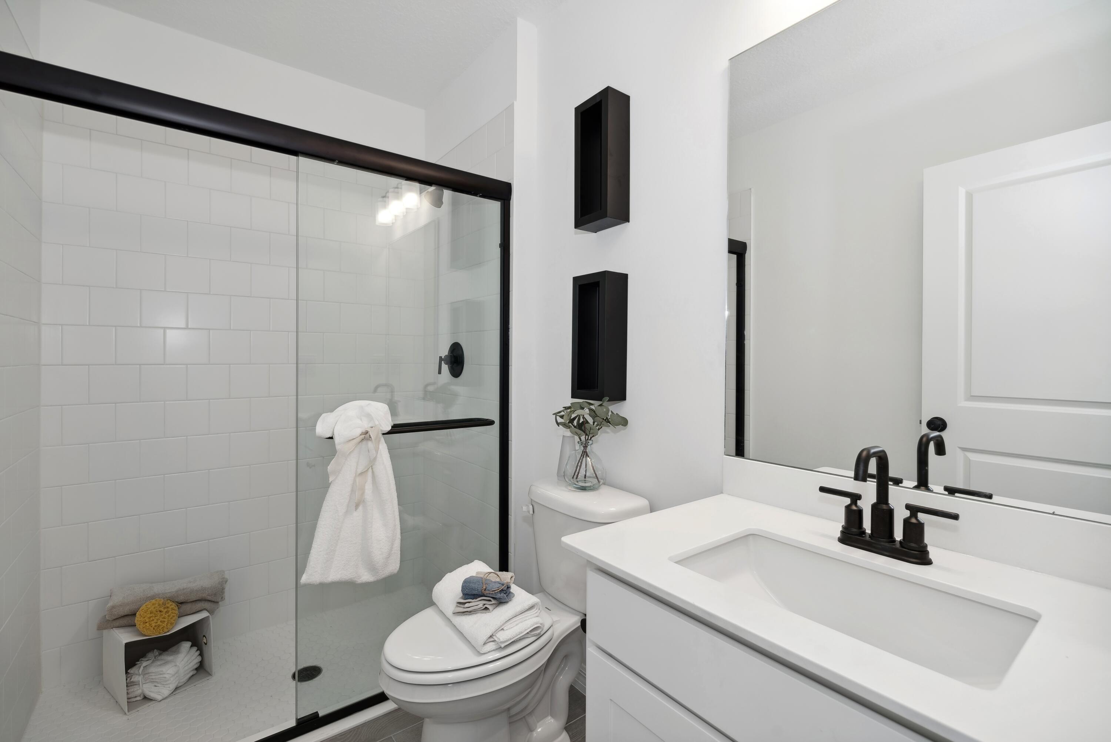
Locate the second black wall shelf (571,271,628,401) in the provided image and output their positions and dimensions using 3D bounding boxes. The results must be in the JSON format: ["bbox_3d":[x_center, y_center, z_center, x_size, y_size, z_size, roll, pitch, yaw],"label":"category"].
[{"bbox_3d":[0.144,-0.111,1.551,0.096,0.408,0.165,0,0,-36],"label":"second black wall shelf"}]

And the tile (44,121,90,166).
[{"bbox_3d":[-1.892,-0.876,1.798,0.124,0.152,0.009,0,0,-36],"label":"tile"}]

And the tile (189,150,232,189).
[{"bbox_3d":[-1.536,-0.882,2.061,0.151,0.152,0.009,0,0,-36],"label":"tile"}]

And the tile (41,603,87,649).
[{"bbox_3d":[-1.888,0.985,1.786,0.129,0.152,0.010,-1,2,-37],"label":"tile"}]

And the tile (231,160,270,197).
[{"bbox_3d":[-1.400,-0.881,2.132,0.152,0.152,0.010,-1,2,-37],"label":"tile"}]

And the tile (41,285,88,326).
[{"bbox_3d":[-1.897,-0.256,1.797,0.126,0.152,0.009,0,0,-36],"label":"tile"}]

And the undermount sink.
[{"bbox_3d":[0.422,0.415,0.705,0.280,0.160,0.440,0,0,-36],"label":"undermount sink"}]

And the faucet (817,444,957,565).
[{"bbox_3d":[0.599,0.247,0.872,0.166,0.205,0.226,-1,2,-38],"label":"faucet"}]

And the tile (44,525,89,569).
[{"bbox_3d":[-1.887,0.675,1.786,0.129,0.152,0.010,-1,2,-37],"label":"tile"}]

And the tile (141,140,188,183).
[{"bbox_3d":[-1.658,-0.882,1.971,0.151,0.152,0.009,0,0,-36],"label":"tile"}]

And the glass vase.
[{"bbox_3d":[0.100,0.320,1.612,0.145,0.152,0.145,0,1,0],"label":"glass vase"}]

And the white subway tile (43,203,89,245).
[{"bbox_3d":[-1.884,-0.563,1.786,0.129,0.152,0.010,-1,2,-37],"label":"white subway tile"}]

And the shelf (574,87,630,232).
[{"bbox_3d":[0.159,-0.712,1.592,0.099,0.419,0.169,-1,2,-37],"label":"shelf"}]

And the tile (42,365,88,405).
[{"bbox_3d":[-1.886,0.056,1.786,0.129,0.152,0.010,-1,2,-37],"label":"tile"}]

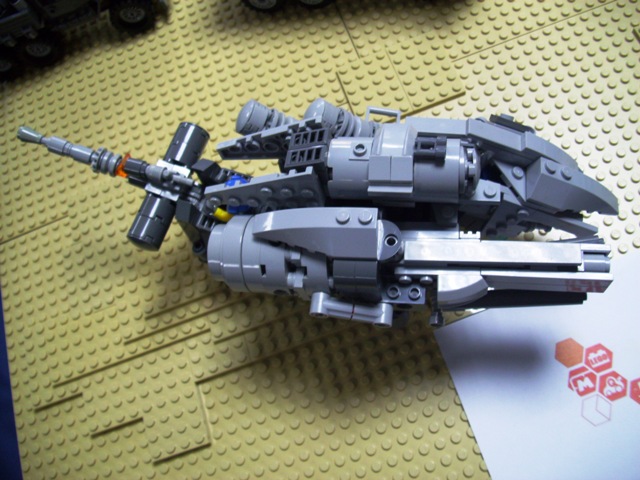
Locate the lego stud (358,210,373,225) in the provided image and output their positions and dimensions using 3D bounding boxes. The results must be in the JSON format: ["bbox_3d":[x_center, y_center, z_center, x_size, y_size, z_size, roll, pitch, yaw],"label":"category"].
[{"bbox_3d":[0.016,-0.008,0.207,0.005,0.002,0.005,1,71,13],"label":"lego stud"}]

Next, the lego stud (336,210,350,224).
[{"bbox_3d":[0.008,-0.008,0.209,0.005,0.002,0.005,1,71,13],"label":"lego stud"}]

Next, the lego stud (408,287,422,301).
[{"bbox_3d":[0.035,0.020,0.221,0.005,0.002,0.005,1,71,13],"label":"lego stud"}]

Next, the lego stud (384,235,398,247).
[{"bbox_3d":[0.026,0.000,0.215,0.005,0.002,0.005,1,71,13],"label":"lego stud"}]

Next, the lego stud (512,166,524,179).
[{"bbox_3d":[0.079,-0.027,0.234,0.005,0.002,0.005,15,65,-14],"label":"lego stud"}]

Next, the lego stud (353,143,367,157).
[{"bbox_3d":[0.015,-0.033,0.218,0.005,0.002,0.005,1,66,13],"label":"lego stud"}]

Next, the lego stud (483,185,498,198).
[{"bbox_3d":[0.066,-0.019,0.231,0.005,0.002,0.005,1,71,13],"label":"lego stud"}]

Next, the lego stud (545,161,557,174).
[{"bbox_3d":[0.089,-0.028,0.229,0.005,0.002,0.005,15,65,-14],"label":"lego stud"}]

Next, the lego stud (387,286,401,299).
[{"bbox_3d":[0.028,0.020,0.223,0.005,0.002,0.005,1,71,13],"label":"lego stud"}]

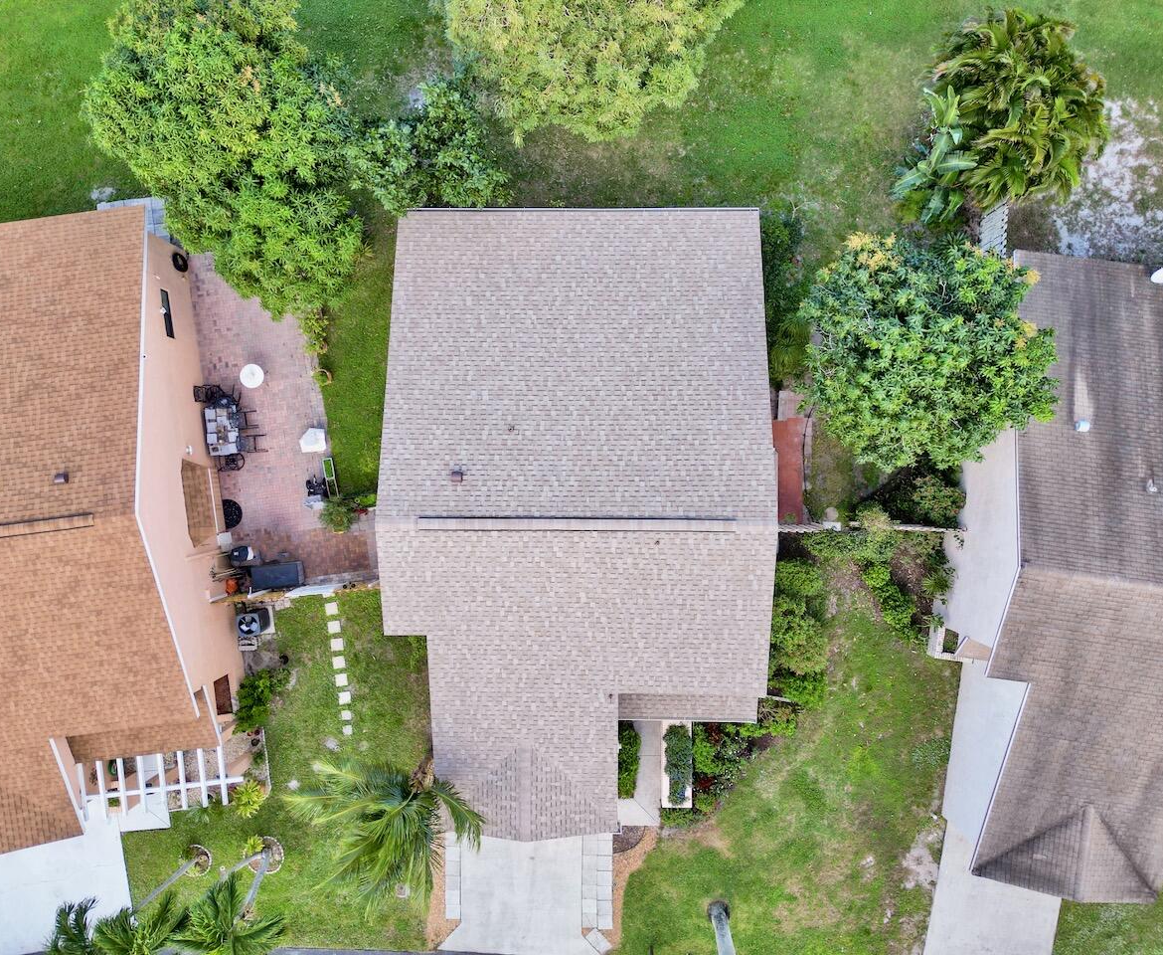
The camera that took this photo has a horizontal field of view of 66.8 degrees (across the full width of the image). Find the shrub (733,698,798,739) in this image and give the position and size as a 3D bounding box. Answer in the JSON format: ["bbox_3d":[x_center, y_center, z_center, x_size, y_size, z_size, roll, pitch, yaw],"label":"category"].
[{"bbox_3d":[5.897,7.711,28.382,2.040,1.200,1.190,0,90,1],"label":"shrub"}]

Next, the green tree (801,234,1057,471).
[{"bbox_3d":[9.300,-3.400,25.000,6.800,5.600,6.400,0,90,0],"label":"green tree"}]

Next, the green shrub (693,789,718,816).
[{"bbox_3d":[3.860,10.120,27.450,0.780,0.700,0.850,0,90,0],"label":"green shrub"}]

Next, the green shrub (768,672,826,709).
[{"bbox_3d":[6.600,6.550,27.150,1.800,1.200,1.350,0,90,0],"label":"green shrub"}]

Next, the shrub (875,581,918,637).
[{"bbox_3d":[10.096,4.224,28.441,1.310,1.000,1.750,0,90,1],"label":"shrub"}]

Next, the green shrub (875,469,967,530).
[{"bbox_3d":[10.625,0.639,27.901,2.590,2.100,1.990,0,90,1],"label":"green shrub"}]

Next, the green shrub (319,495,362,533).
[{"bbox_3d":[-7.752,1.199,28.556,1.260,1.300,1.210,0,90,1],"label":"green shrub"}]

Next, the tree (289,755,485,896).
[{"bbox_3d":[-5.400,9.600,25.200,5.400,5.200,4.100,0,90,0],"label":"tree"}]

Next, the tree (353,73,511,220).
[{"bbox_3d":[-4.439,-9.849,26.914,4.550,4.600,3.840,0,90,1],"label":"tree"}]

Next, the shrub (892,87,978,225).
[{"bbox_3d":[10.801,-9.809,27.401,2.290,3.200,3.970,0,90,1],"label":"shrub"}]

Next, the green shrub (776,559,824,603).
[{"bbox_3d":[6.700,3.190,27.200,1.550,1.200,1.400,0,90,0],"label":"green shrub"}]

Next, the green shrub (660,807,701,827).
[{"bbox_3d":[3.205,10.971,28.678,1.340,0.650,0.580,0,90,1],"label":"green shrub"}]

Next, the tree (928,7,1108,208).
[{"bbox_3d":[12.100,-10.200,25.200,4.600,5.000,5.000,0,90,0],"label":"tree"}]

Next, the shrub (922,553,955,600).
[{"bbox_3d":[11.388,3.149,28.278,0.940,1.300,1.420,0,90,1],"label":"shrub"}]

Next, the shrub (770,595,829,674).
[{"bbox_3d":[6.727,4.966,28.084,2.030,1.800,2.430,0,90,1],"label":"shrub"}]

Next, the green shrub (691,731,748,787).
[{"bbox_3d":[4.290,8.690,27.350,1.750,0.900,1.700,0,90,0],"label":"green shrub"}]

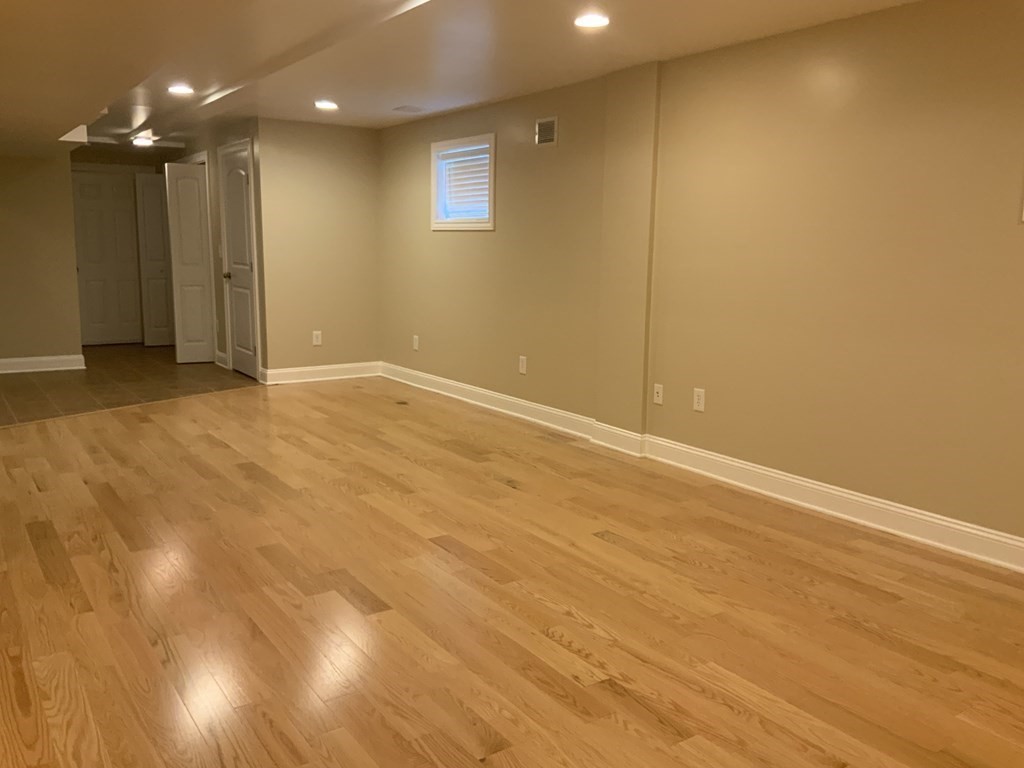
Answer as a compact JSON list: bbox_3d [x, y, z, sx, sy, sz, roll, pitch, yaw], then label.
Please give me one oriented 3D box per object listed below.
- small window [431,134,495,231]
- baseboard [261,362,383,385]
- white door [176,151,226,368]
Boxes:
[{"bbox_3d":[-0.371,-1.548,6.678,0.100,0.690,0.950,-5,11,-34],"label":"small window"},{"bbox_3d":[-1.685,-0.100,7.792,1.110,0.135,0.030,-5,11,-34],"label":"baseboard"},{"bbox_3d":[-3.184,-1.184,8.584,0.390,2.000,0.045,-3,10,-20],"label":"white door"}]

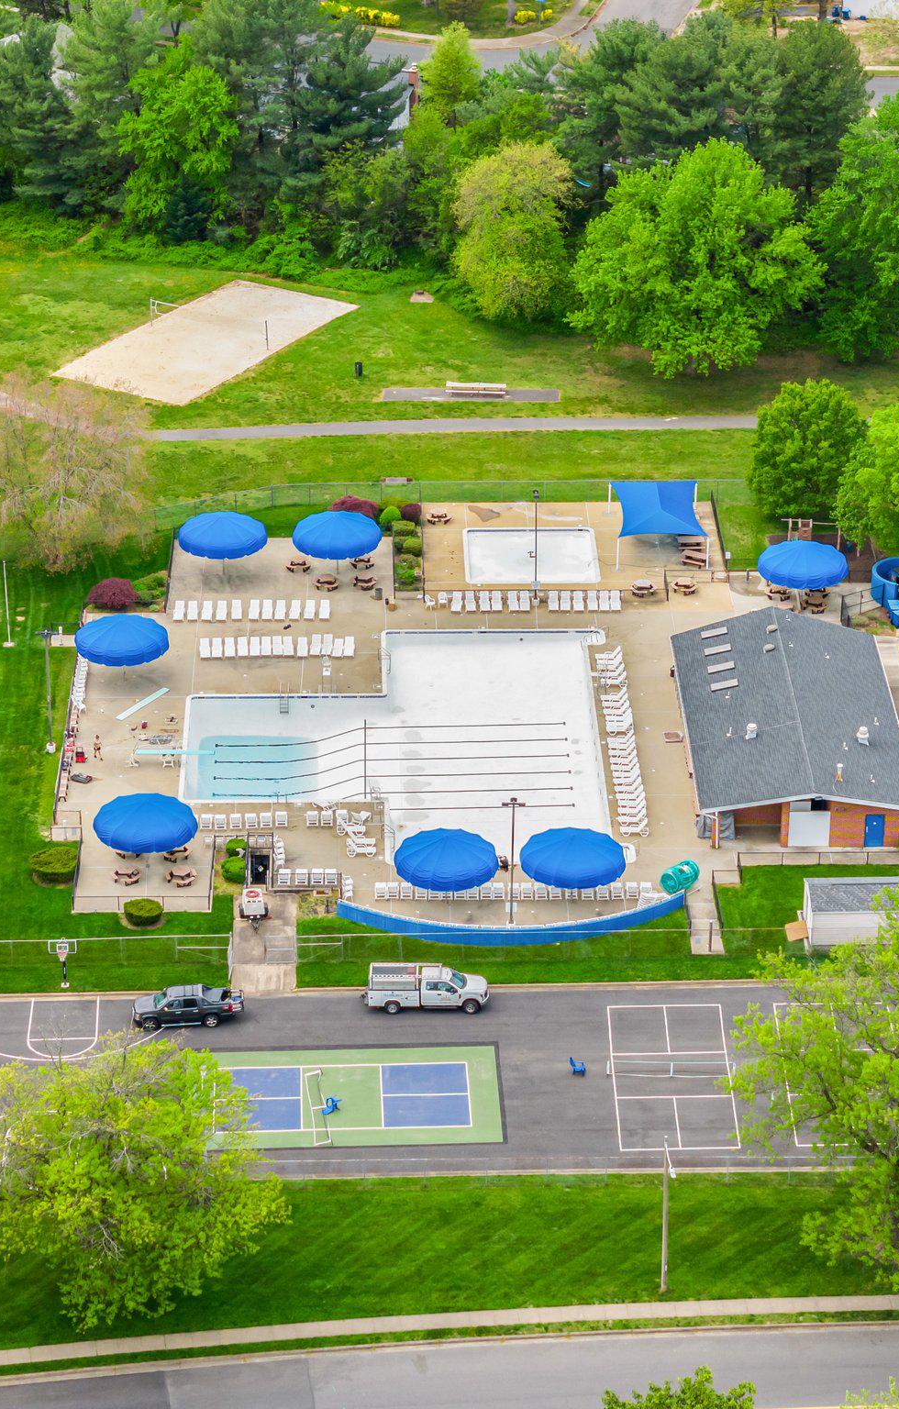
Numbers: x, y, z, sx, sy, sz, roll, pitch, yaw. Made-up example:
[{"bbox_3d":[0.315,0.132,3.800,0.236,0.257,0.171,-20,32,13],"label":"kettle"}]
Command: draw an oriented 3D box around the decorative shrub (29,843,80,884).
[{"bbox_3d":[-22.957,9.127,221.036,3.000,1.200,2.700,-1,27,-1],"label":"decorative shrub"}]

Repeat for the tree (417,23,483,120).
[{"bbox_3d":[0.066,-54.571,335.266,5.600,10.500,5.600,0,27,0],"label":"tree"}]

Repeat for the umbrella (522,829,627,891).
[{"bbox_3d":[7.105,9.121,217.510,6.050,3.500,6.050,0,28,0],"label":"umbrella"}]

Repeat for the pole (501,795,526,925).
[{"bbox_3d":[3.520,8.889,214.461,1.400,8.250,0.700,0,28,0],"label":"pole"}]

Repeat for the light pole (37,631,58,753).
[{"bbox_3d":[-24.660,-0.720,232.010,1.350,8.000,1.200,0,28,0],"label":"light pole"}]

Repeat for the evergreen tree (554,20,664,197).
[{"bbox_3d":[13.421,-49.092,316.027,9.400,17.000,9.400,0,28,0],"label":"evergreen tree"}]

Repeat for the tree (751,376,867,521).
[{"bbox_3d":[24.540,-17.470,261.170,7.830,9.960,7.830,0,28,0],"label":"tree"}]

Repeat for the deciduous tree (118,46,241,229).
[{"bbox_3d":[-22.515,-45.956,312.180,9.600,16.200,9.400,0,27,0],"label":"deciduous tree"}]

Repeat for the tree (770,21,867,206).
[{"bbox_3d":[30.387,-47.391,312.247,8.400,18.700,8.400,0,27,0],"label":"tree"}]

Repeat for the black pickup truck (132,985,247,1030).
[{"bbox_3d":[-14.255,16.442,207.056,5.850,1.930,2.050,-2,28,-4],"label":"black pickup truck"}]

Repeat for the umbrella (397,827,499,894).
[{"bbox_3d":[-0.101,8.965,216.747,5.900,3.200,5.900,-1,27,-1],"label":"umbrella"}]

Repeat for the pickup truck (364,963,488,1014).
[{"bbox_3d":[-1.206,15.496,207.555,6.750,2.150,2.100,-1,27,-1],"label":"pickup truck"}]

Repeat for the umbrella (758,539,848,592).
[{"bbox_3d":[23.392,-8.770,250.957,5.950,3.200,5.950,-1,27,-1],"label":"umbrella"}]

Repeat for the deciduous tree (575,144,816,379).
[{"bbox_3d":[18.160,-32.890,281.540,18.630,17.880,18.630,0,28,0],"label":"deciduous tree"}]

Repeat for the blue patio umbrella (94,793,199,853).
[{"bbox_3d":[-17.620,7.700,220.650,6.000,3.900,6.000,0,28,0],"label":"blue patio umbrella"}]

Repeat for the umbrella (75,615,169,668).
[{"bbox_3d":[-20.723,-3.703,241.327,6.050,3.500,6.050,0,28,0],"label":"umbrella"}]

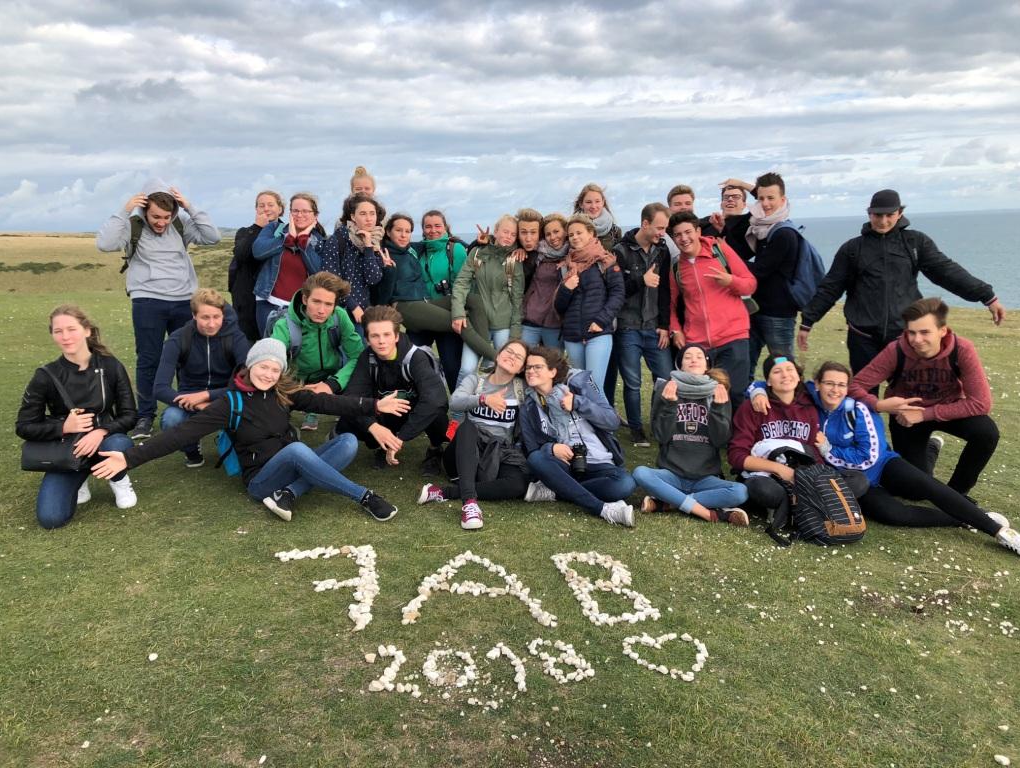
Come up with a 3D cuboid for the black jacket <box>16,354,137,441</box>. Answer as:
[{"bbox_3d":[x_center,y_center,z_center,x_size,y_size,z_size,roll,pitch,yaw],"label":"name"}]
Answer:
[{"bbox_3d":[-2.245,0.070,4.300,0.560,0.450,0.360,-6,12,-22],"label":"black jacket"}]

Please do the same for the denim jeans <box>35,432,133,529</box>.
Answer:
[{"bbox_3d":[-2.194,0.477,4.270,0.450,0.450,0.500,-5,11,-17],"label":"denim jeans"}]

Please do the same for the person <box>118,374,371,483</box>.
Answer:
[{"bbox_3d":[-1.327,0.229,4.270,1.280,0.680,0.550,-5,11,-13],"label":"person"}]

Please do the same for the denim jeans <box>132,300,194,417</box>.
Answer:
[{"bbox_3d":[-2.356,-0.213,5.600,0.380,0.920,0.270,-4,11,-11],"label":"denim jeans"}]

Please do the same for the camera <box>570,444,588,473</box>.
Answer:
[{"bbox_3d":[0.361,0.387,4.330,0.125,0.150,0.100,-2,-9,6],"label":"camera"}]

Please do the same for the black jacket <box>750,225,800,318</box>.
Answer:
[{"bbox_3d":[1.714,-0.747,5.450,0.370,0.660,0.440,-8,12,-27],"label":"black jacket"}]

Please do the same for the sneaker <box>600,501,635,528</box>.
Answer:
[{"bbox_3d":[0.552,0.670,4.250,0.120,0.100,0.250,21,13,-6],"label":"sneaker"}]

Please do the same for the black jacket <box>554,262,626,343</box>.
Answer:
[{"bbox_3d":[0.515,-0.534,5.300,0.460,0.570,0.350,1,11,17],"label":"black jacket"}]

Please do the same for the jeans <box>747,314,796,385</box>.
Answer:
[{"bbox_3d":[1.626,-0.034,5.170,0.400,0.930,0.320,-10,13,-34],"label":"jeans"}]

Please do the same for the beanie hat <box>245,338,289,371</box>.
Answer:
[{"bbox_3d":[-1.206,-0.147,4.120,0.200,0.175,0.220,-6,4,-11],"label":"beanie hat"}]

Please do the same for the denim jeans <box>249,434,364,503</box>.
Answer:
[{"bbox_3d":[-1.052,0.426,4.280,0.560,0.360,0.520,4,12,30],"label":"denim jeans"}]

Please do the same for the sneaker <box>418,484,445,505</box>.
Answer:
[{"bbox_3d":[-0.423,0.603,4.520,0.100,0.100,0.255,14,18,31],"label":"sneaker"}]

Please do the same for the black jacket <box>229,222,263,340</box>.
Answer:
[{"bbox_3d":[-1.927,-0.752,6.200,0.460,0.880,0.380,-5,11,-17],"label":"black jacket"}]

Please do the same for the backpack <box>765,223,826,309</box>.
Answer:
[{"bbox_3d":[1.794,-0.743,5.150,0.280,0.500,0.310,-9,12,-29],"label":"backpack"}]

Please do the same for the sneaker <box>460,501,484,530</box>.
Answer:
[{"bbox_3d":[-0.200,0.642,4.226,0.100,0.110,0.270,-3,10,-5],"label":"sneaker"}]

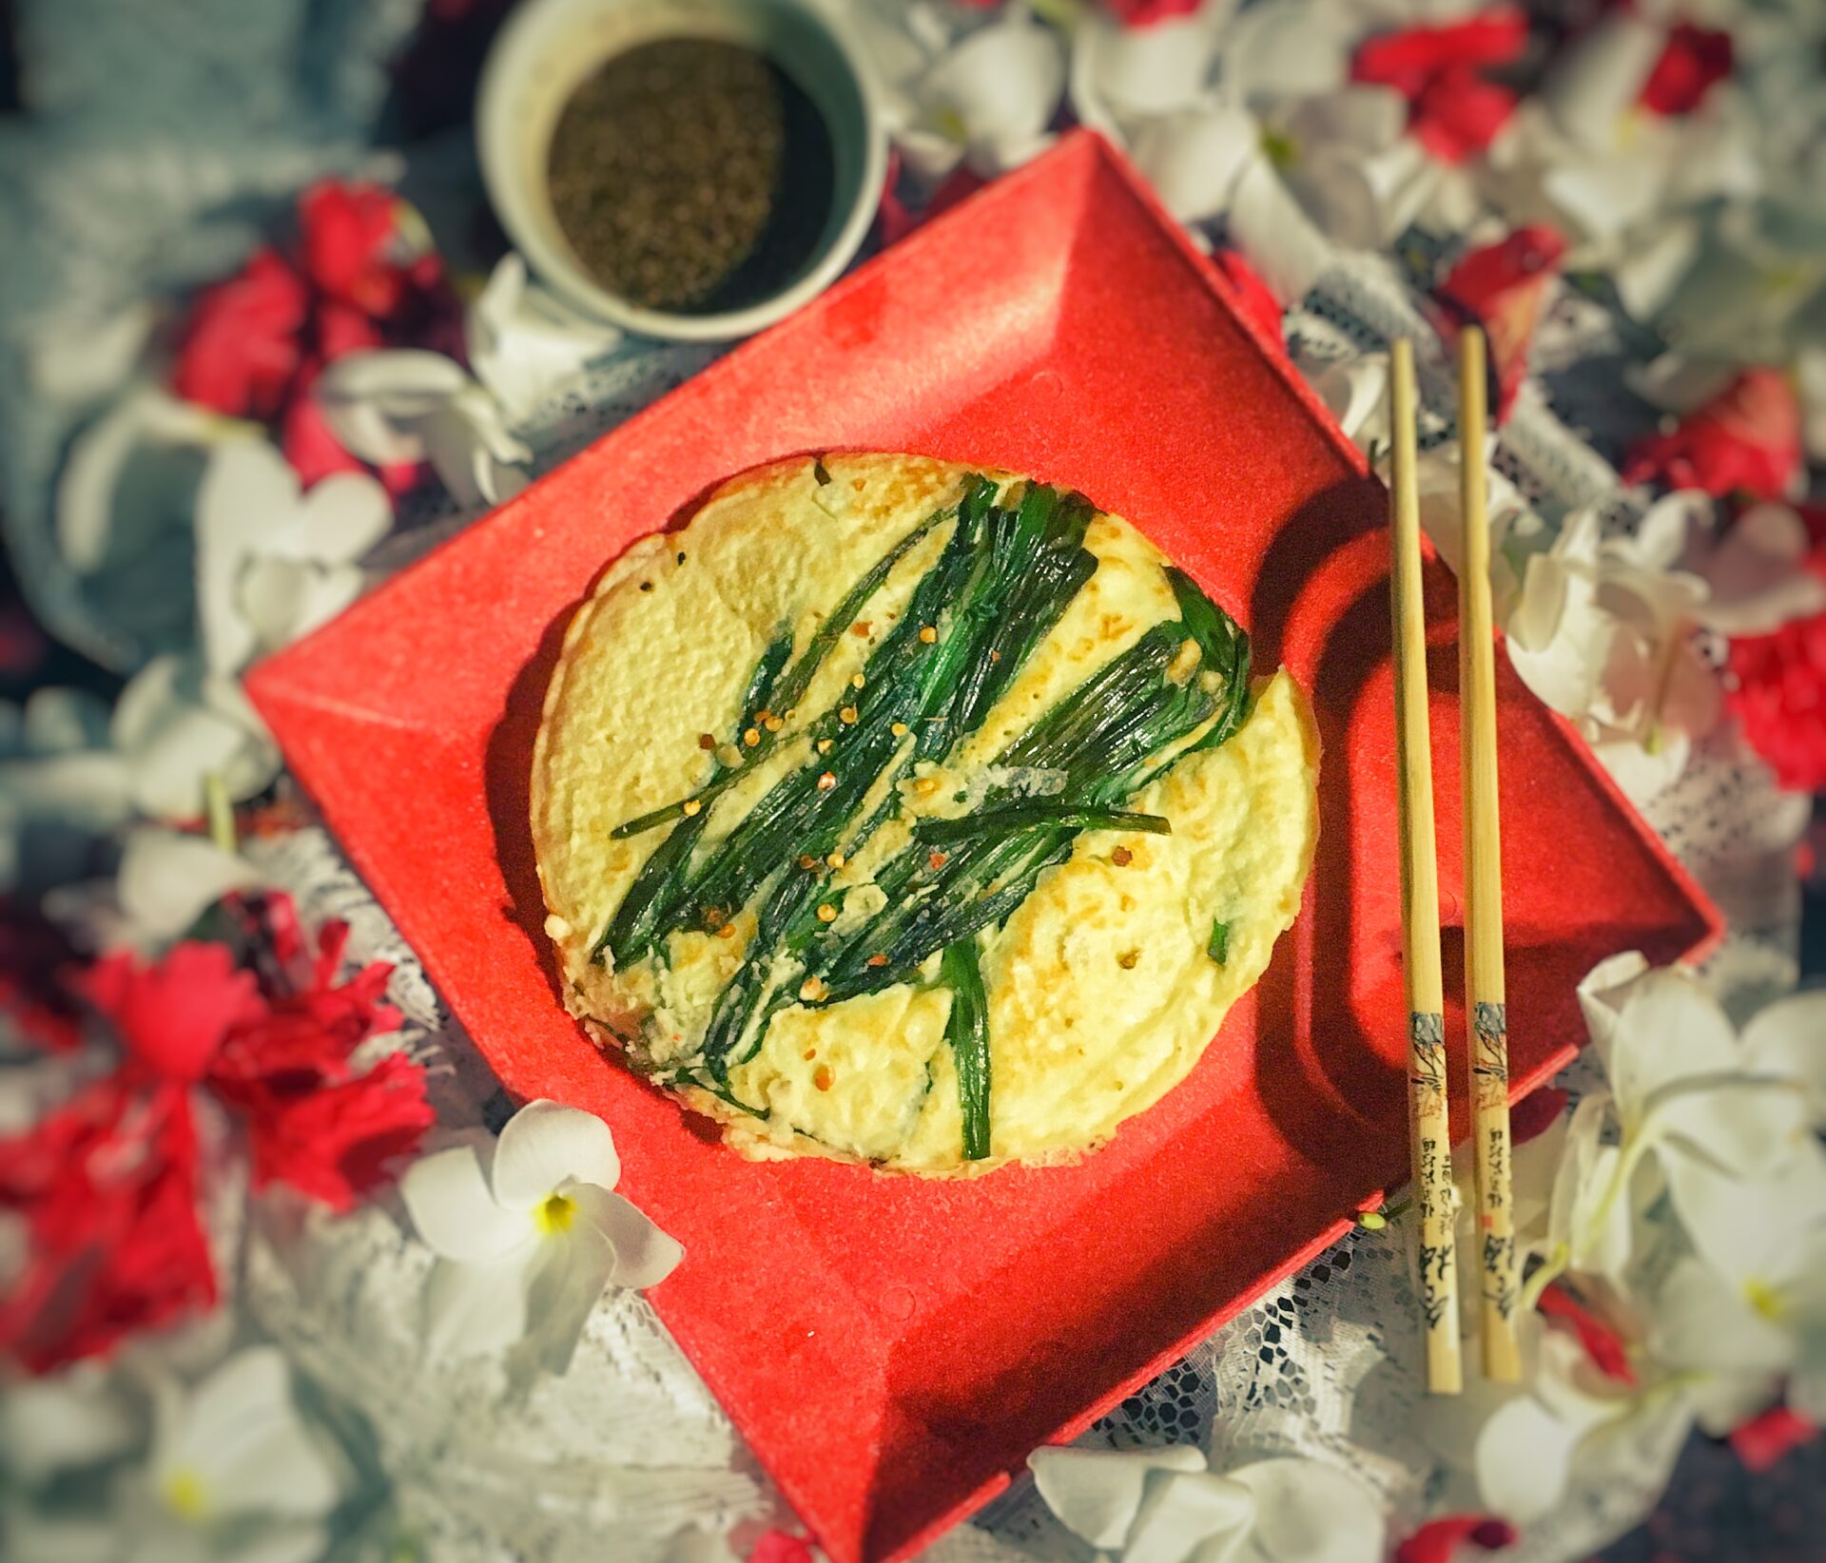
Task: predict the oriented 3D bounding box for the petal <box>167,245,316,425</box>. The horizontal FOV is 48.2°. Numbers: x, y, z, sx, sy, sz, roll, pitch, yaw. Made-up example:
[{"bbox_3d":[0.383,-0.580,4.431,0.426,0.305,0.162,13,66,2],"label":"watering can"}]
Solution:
[{"bbox_3d":[-0.159,-0.105,0.482,0.025,0.018,0.040,25,78,3],"label":"petal"}]

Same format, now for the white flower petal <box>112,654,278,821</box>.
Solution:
[{"bbox_3d":[-0.163,-0.010,0.464,0.038,0.015,0.035,-25,80,-7],"label":"white flower petal"}]

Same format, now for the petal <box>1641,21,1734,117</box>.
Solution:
[{"bbox_3d":[0.191,-0.176,0.505,0.022,0.014,0.024,25,79,3],"label":"petal"}]

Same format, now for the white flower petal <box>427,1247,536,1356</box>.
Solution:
[{"bbox_3d":[-0.093,0.112,0.440,0.019,0.016,0.026,44,80,7],"label":"white flower petal"}]

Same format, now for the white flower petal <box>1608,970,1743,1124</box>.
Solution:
[{"bbox_3d":[0.168,0.059,0.451,0.028,0.014,0.034,10,79,0],"label":"white flower petal"}]

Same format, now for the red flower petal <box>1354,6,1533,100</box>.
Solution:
[{"bbox_3d":[0.131,-0.181,0.506,0.046,0.013,0.022,-14,79,-5],"label":"red flower petal"}]

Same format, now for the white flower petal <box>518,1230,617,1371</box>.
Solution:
[{"bbox_3d":[-0.074,0.112,0.436,0.020,0.011,0.036,4,106,-1],"label":"white flower petal"}]

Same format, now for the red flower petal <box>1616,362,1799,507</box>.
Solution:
[{"bbox_3d":[0.191,-0.083,0.488,0.045,0.016,0.031,-15,79,-5],"label":"red flower petal"}]

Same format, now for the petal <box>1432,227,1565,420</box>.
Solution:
[{"bbox_3d":[0.141,-0.111,0.492,0.028,0.020,0.046,10,79,0],"label":"petal"}]

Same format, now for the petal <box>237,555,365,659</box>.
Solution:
[{"bbox_3d":[-0.140,-0.040,0.468,0.029,0.013,0.025,0,79,-2],"label":"petal"}]

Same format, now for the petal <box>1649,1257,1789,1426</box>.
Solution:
[{"bbox_3d":[0.176,0.122,0.445,0.033,0.015,0.026,-27,80,-8],"label":"petal"}]

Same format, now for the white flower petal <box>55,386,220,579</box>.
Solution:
[{"bbox_3d":[-0.179,-0.069,0.472,0.034,0.018,0.043,15,79,1],"label":"white flower petal"}]

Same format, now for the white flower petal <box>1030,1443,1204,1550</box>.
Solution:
[{"bbox_3d":[0.043,0.152,0.433,0.037,0.013,0.021,3,78,-1],"label":"white flower petal"}]

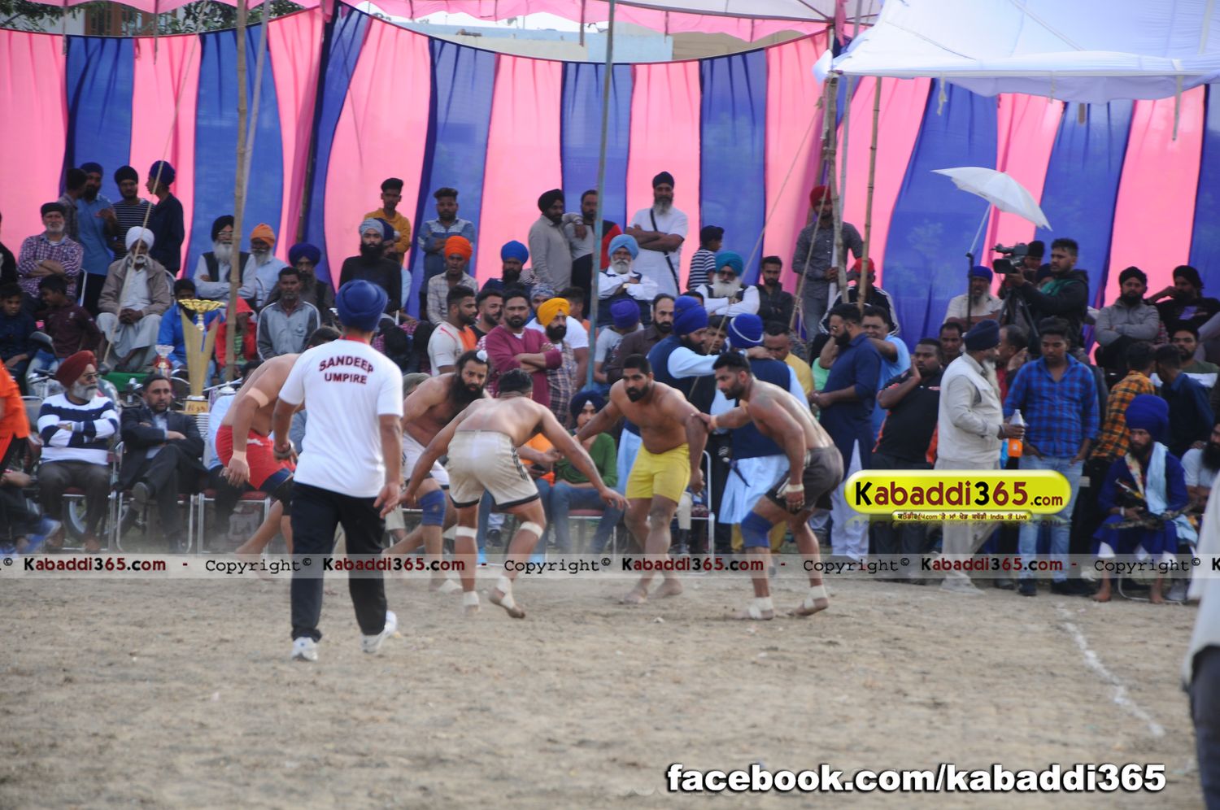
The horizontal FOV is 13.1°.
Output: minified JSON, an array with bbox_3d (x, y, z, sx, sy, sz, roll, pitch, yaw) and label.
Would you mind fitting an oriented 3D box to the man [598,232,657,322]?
[{"bbox_3d":[0.116,-0.735,43.008,0.560,1.300,0.720,2,1,-2],"label":"man"}]

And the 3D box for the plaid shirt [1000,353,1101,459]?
[{"bbox_3d":[2.671,0.009,32.200,0.570,0.630,0.290,2,1,7],"label":"plaid shirt"}]

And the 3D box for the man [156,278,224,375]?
[{"bbox_3d":[-3.484,-0.522,43.800,0.520,1.060,0.680,2,1,-5],"label":"man"}]

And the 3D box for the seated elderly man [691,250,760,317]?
[{"bbox_3d":[0.934,-0.629,43.008,0.560,1.250,0.720,2,1,3],"label":"seated elderly man"}]

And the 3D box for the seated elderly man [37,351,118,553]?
[{"bbox_3d":[-3.570,0.310,35.600,0.540,1.350,0.780,2,1,-7],"label":"seated elderly man"}]

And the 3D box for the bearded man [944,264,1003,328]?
[{"bbox_3d":[3.160,-0.602,46.300,0.560,1.240,0.780,2,1,-3],"label":"bearded man"}]

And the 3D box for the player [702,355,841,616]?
[{"bbox_3d":[0.944,0.458,30.600,0.800,1.537,0.660,2,1,-10],"label":"player"}]

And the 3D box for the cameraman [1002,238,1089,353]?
[{"bbox_3d":[3.278,-0.388,40.010,0.620,1.730,0.520,1,1,-37],"label":"cameraman"}]

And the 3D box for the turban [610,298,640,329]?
[{"bbox_3d":[0.116,-0.699,40.400,0.240,0.220,0.220,1,1,-39],"label":"turban"}]

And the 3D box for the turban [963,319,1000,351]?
[{"bbox_3d":[2.417,-0.459,34.600,0.250,0.210,0.220,8,1,12],"label":"turban"}]

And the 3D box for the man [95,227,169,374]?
[{"bbox_3d":[-4.051,-0.906,45.300,0.620,1.220,0.820,2,1,2],"label":"man"}]

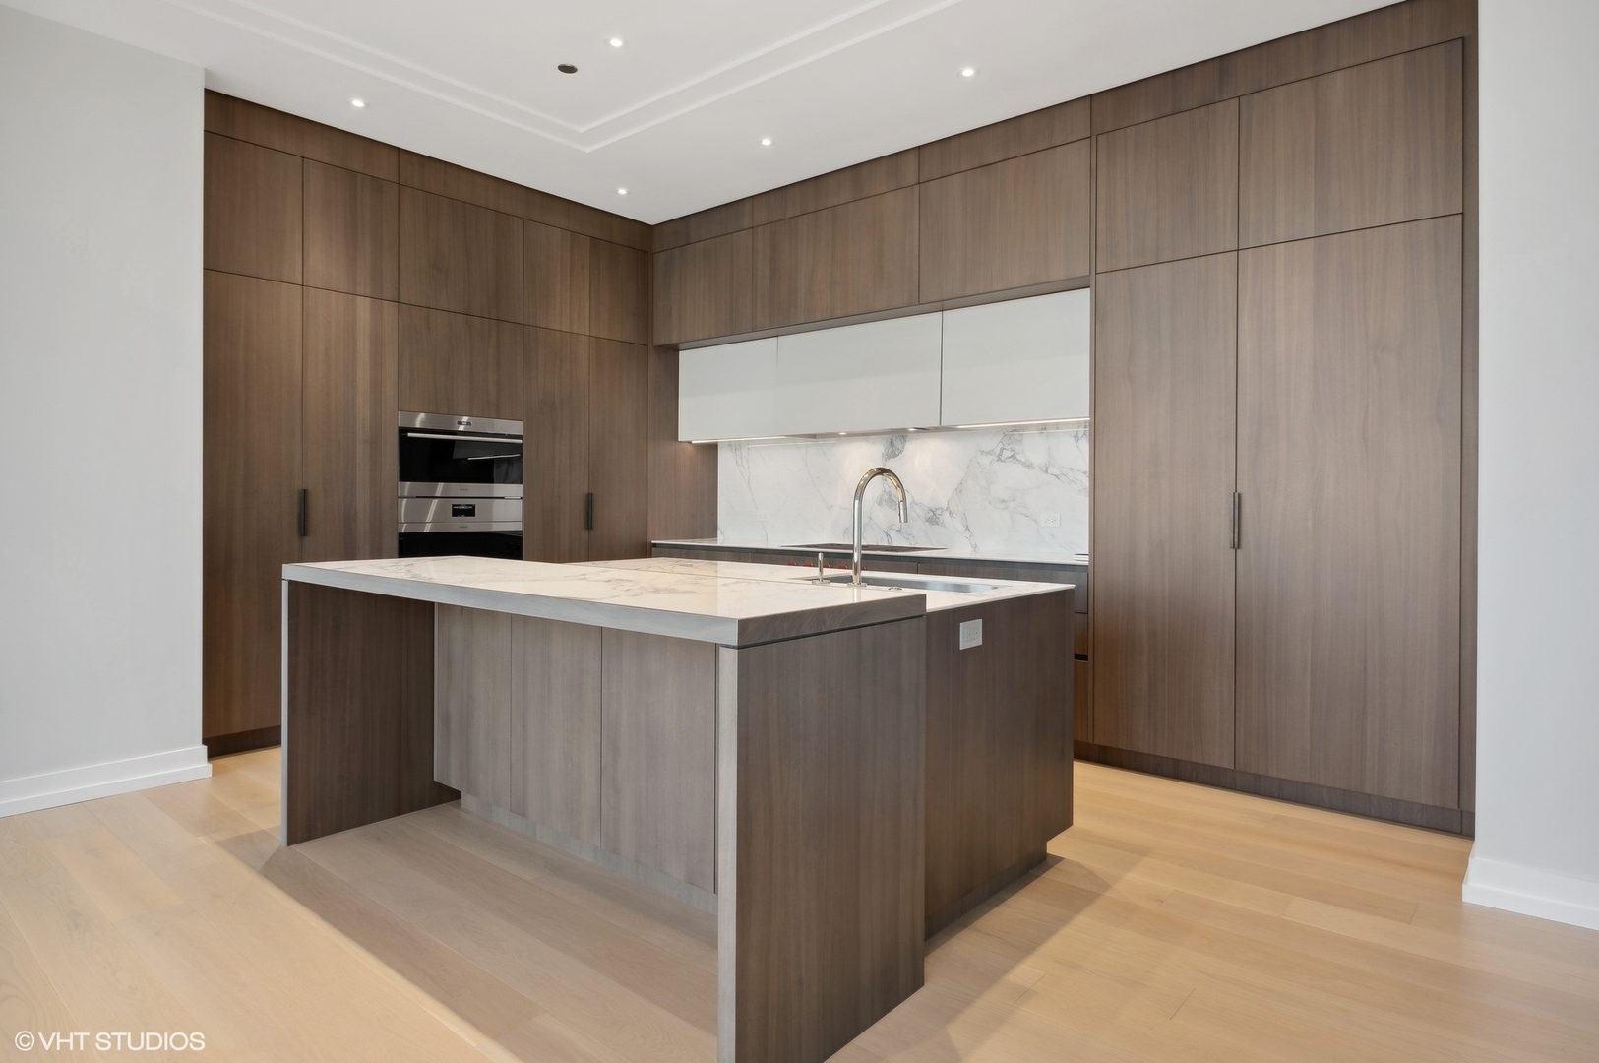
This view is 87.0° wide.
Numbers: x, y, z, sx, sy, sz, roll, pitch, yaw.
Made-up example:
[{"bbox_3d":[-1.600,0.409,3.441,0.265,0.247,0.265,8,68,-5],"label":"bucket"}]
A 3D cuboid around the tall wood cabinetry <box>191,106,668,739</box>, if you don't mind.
[{"bbox_3d":[-2.140,-0.515,5.130,0.620,3.080,2.700,2,2,40],"label":"tall wood cabinetry"}]

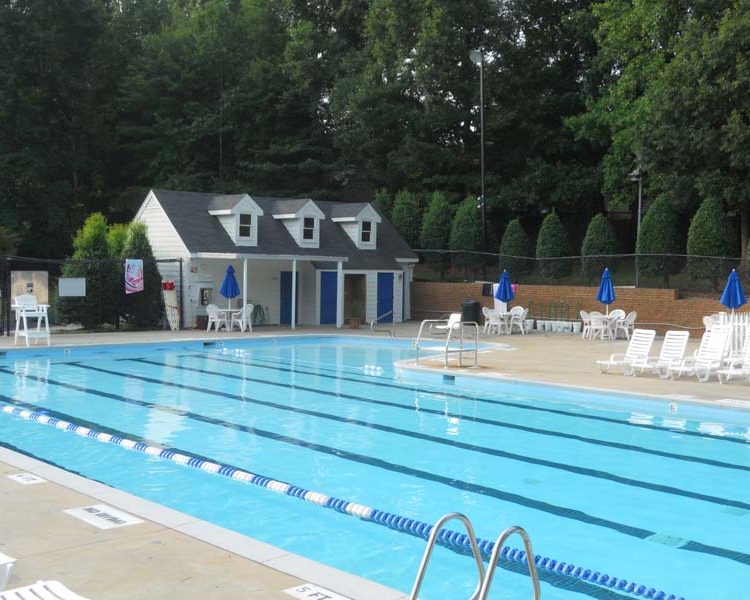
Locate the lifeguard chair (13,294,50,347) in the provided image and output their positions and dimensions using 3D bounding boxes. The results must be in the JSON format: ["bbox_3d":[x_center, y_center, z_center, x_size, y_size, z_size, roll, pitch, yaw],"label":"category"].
[{"bbox_3d":[-8.905,0.532,24.600,0.720,1.330,0.900,0,2,-37],"label":"lifeguard chair"}]

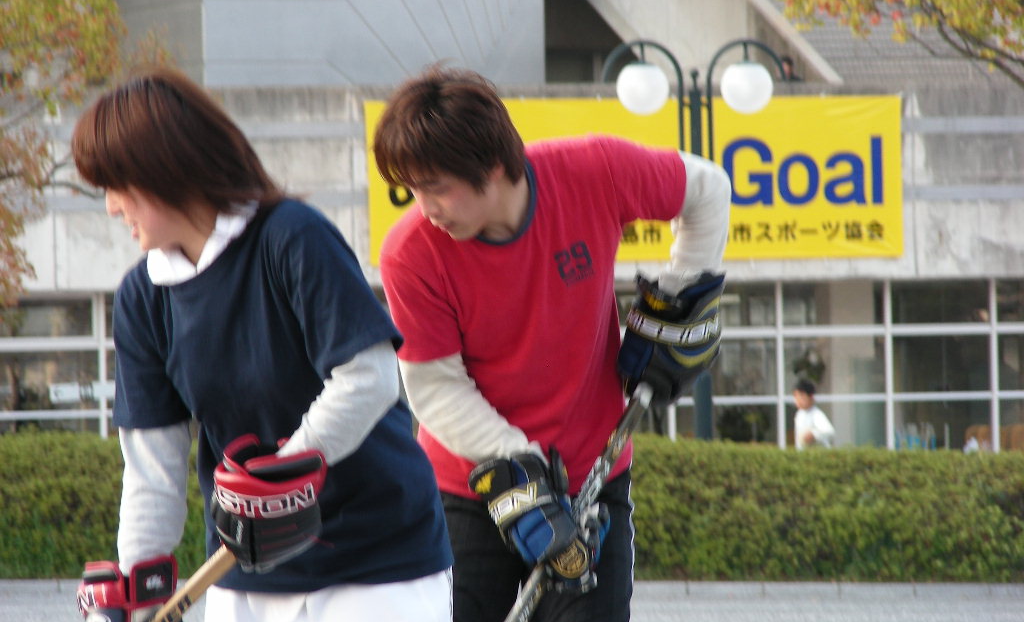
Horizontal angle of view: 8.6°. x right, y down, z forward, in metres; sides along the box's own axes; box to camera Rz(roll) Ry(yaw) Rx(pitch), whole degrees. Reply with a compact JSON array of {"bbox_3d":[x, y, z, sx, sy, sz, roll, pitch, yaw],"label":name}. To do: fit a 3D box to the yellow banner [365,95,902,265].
[{"bbox_3d":[1.341,-1.408,73.000,6.070,1.770,0.050,-1,-1,-18],"label":"yellow banner"}]

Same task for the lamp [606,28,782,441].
[{"bbox_3d":[1.500,-0.032,54.000,1.470,4.280,0.420,-1,-1,-10],"label":"lamp"}]

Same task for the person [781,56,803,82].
[{"bbox_3d":[3.235,-2.121,78.984,0.470,1.680,0.320,-2,-1,34],"label":"person"}]

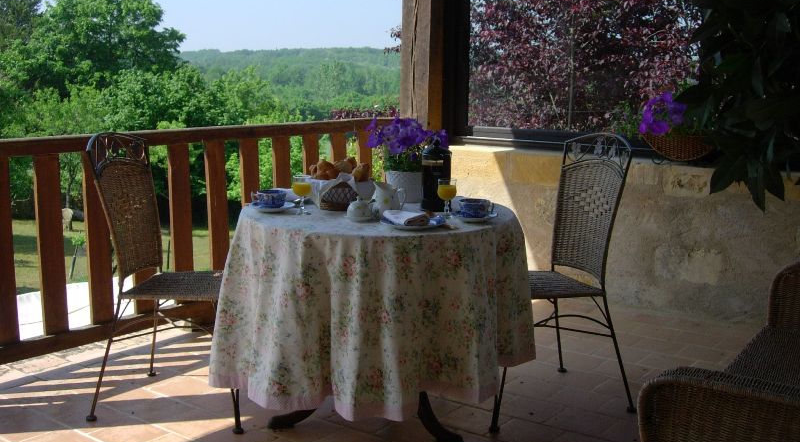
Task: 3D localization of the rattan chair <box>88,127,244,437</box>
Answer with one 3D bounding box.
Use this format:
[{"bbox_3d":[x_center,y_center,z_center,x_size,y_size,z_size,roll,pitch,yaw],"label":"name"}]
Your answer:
[{"bbox_3d":[-0.789,0.183,3.258,0.615,1.019,0.518,2,9,12],"label":"rattan chair"}]

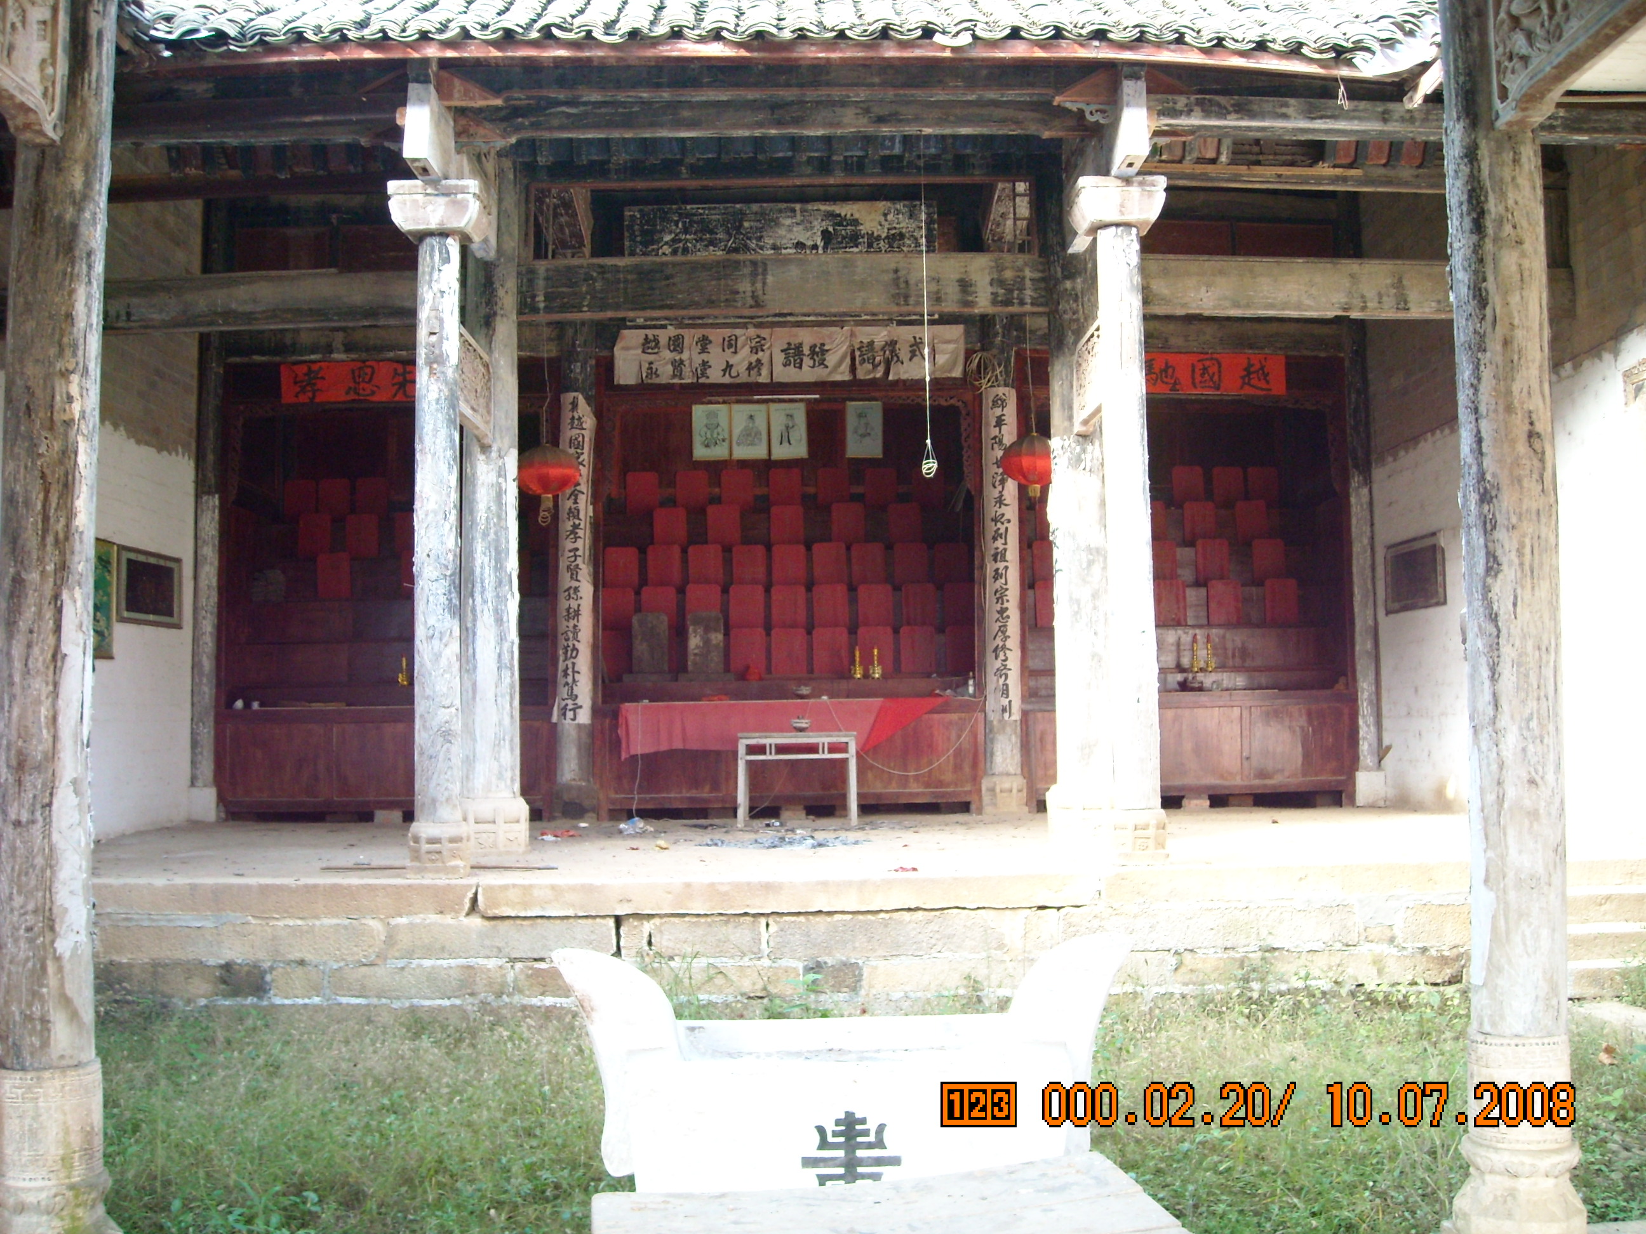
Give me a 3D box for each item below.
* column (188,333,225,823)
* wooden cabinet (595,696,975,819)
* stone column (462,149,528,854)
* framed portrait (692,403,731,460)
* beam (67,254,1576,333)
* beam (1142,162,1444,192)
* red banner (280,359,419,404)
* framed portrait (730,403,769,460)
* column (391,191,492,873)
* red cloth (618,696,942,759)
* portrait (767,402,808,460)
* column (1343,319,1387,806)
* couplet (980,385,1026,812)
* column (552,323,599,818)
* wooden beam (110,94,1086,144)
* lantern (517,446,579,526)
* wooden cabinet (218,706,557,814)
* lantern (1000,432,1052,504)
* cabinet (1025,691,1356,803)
[{"bbox_3d":[-5.922,-0.463,16.107,0.280,4.851,0.280,-1,-4,-1],"label":"column"},{"bbox_3d":[-0.331,1.358,15.962,3.627,1.087,0.779,-1,-4,-1],"label":"wooden cabinet"},{"bbox_3d":[-2.308,-0.809,11.582,0.471,4.869,0.471,-1,-4,-1],"label":"stone column"},{"bbox_3d":[-1.230,-2.038,18.410,0.440,0.625,0.031,-1,-4,-1],"label":"framed portrait"},{"bbox_3d":[-0.136,-2.272,11.820,10.954,0.390,0.200,-1,-4,-1],"label":"beam"},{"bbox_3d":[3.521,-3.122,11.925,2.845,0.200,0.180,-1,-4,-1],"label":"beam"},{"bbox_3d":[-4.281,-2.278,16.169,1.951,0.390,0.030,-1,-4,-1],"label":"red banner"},{"bbox_3d":[-0.804,-2.047,18.417,0.426,0.623,0.031,-1,-4,-1],"label":"framed portrait"},{"bbox_3d":[-2.266,-0.530,9.920,0.535,4.077,0.540,-1,-4,-1],"label":"column"},{"bbox_3d":[-0.399,1.061,15.663,3.023,0.512,0.256,-1,-4,-1],"label":"red cloth"},{"bbox_3d":[-0.382,-2.055,18.425,0.446,0.628,0.031,-1,-4,-1],"label":"portrait"},{"bbox_3d":[5.243,-0.596,16.290,0.280,4.902,0.280,-1,-4,-1],"label":"column"},{"bbox_3d":[1.723,-0.219,16.020,0.420,4.182,0.410,-1,-4,-1],"label":"couplet"},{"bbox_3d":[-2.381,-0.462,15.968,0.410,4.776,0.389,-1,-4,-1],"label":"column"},{"bbox_3d":[-1.615,-2.987,10.105,6.494,0.280,0.240,-1,-4,-1],"label":"wooden beam"},{"bbox_3d":[-2.234,-1.076,13.446,0.539,0.639,0.539,-1,-4,-1],"label":"lantern"},{"bbox_3d":[-4.150,1.411,16.153,3.241,1.079,0.550,-1,-4,-1],"label":"wooden cabinet"},{"bbox_3d":[1.714,-1.207,13.521,0.534,0.580,0.534,-1,-4,-1],"label":"lantern"},{"bbox_3d":[3.530,1.310,16.280,3.203,1.133,0.550,-1,-4,-1],"label":"cabinet"}]

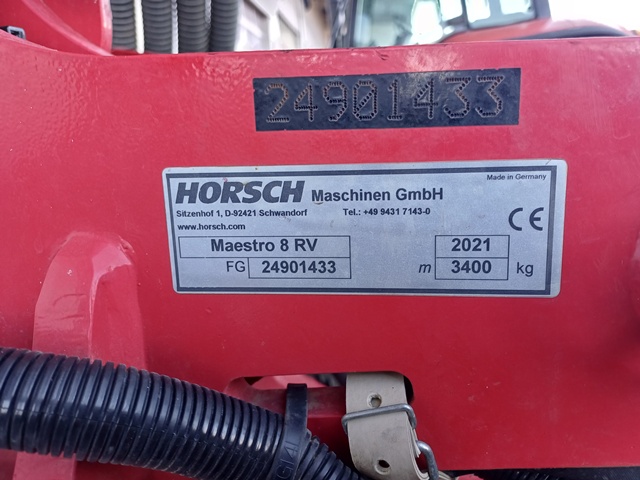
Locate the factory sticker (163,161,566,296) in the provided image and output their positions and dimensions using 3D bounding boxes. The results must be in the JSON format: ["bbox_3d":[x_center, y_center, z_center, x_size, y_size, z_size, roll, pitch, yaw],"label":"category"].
[{"bbox_3d":[0.012,-0.003,0.154,0.131,0.044,0.002,0,10,8],"label":"factory sticker"}]

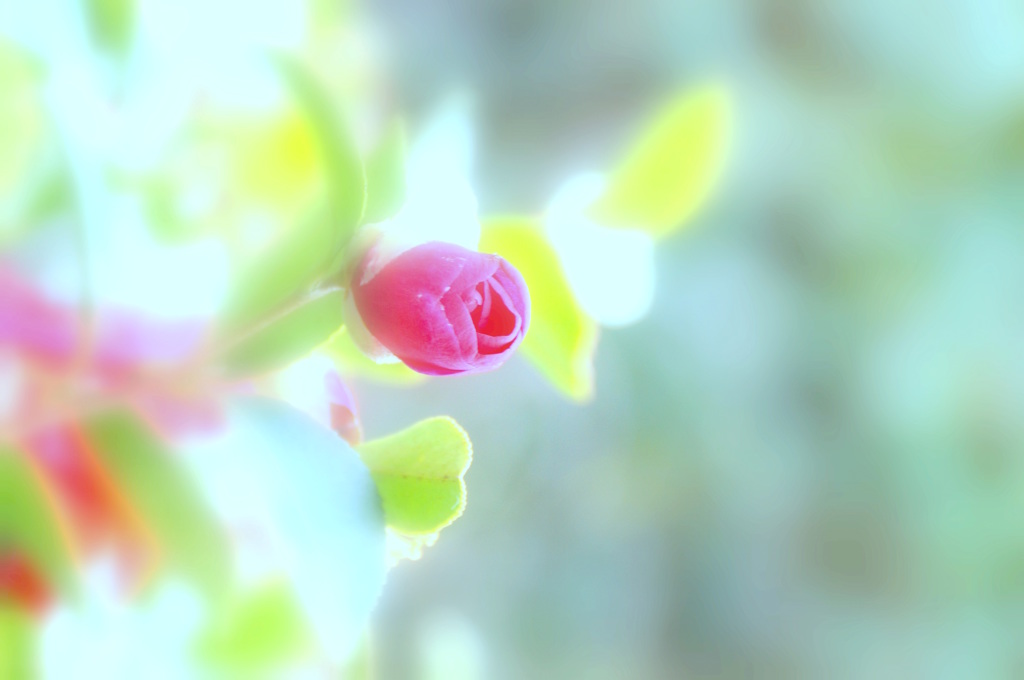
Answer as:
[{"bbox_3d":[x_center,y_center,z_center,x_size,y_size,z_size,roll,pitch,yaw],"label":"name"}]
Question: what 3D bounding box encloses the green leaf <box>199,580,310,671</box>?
[{"bbox_3d":[-0.047,0.052,1.560,0.021,0.017,0.010,0,0,0],"label":"green leaf"}]

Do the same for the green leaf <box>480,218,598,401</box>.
[{"bbox_3d":[0.004,-0.005,1.530,0.018,0.036,0.008,-27,0,-10],"label":"green leaf"}]

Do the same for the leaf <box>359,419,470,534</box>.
[{"bbox_3d":[-0.018,0.024,1.500,0.025,0.021,0.008,0,0,-19],"label":"leaf"}]

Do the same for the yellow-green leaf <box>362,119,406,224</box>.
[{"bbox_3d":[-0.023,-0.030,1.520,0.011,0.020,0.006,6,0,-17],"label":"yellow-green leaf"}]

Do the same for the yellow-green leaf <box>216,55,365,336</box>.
[{"bbox_3d":[-0.040,-0.025,1.510,0.026,0.049,0.016,0,0,-27],"label":"yellow-green leaf"}]

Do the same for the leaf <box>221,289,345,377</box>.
[{"bbox_3d":[-0.041,-0.001,1.510,0.025,0.011,0.009,-23,-6,-5],"label":"leaf"}]

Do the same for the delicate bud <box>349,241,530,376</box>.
[{"bbox_3d":[-0.013,-0.006,1.500,0.033,0.023,0.023,6,0,36],"label":"delicate bud"}]

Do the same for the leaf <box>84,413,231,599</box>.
[{"bbox_3d":[-0.065,0.030,1.560,0.017,0.040,0.010,-34,0,-9],"label":"leaf"}]

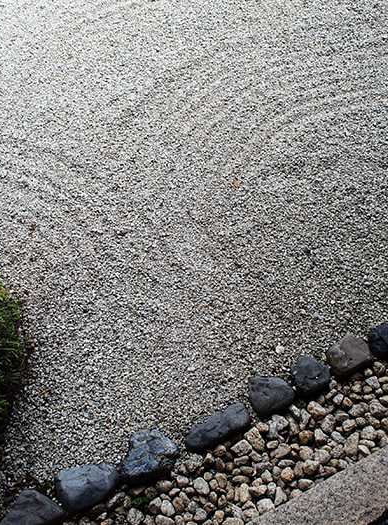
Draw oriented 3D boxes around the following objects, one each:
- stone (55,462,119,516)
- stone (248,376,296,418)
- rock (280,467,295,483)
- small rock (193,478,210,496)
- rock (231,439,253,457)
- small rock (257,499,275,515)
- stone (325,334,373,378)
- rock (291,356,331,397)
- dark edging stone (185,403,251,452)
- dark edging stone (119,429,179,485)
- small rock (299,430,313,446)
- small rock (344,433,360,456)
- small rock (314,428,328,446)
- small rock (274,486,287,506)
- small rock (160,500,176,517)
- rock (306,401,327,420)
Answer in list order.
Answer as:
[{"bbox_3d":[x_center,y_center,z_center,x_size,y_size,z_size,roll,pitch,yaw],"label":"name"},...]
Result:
[{"bbox_3d":[-0.307,0.648,1.965,0.176,0.097,0.126,-16,55,-12],"label":"stone"},{"bbox_3d":[0.244,0.420,2.142,0.138,0.087,0.113,-23,56,-16],"label":"stone"},{"bbox_3d":[0.294,0.665,2.147,0.036,0.040,0.037,-15,54,-11],"label":"rock"},{"bbox_3d":[0.026,0.698,2.142,0.035,0.038,0.056,-33,60,-22],"label":"small rock"},{"bbox_3d":[0.143,0.556,2.068,0.056,0.034,0.042,-27,57,-19],"label":"rock"},{"bbox_3d":[0.218,0.746,2.102,0.052,0.040,0.043,-6,49,-7],"label":"small rock"},{"bbox_3d":[0.507,0.301,2.230,0.143,0.091,0.117,-23,56,-16],"label":"stone"},{"bbox_3d":[0.405,0.397,2.396,0.121,0.092,0.121,-18,51,-16],"label":"rock"},{"bbox_3d":[0.081,0.539,2.248,0.227,0.100,0.077,-26,57,-18],"label":"dark edging stone"},{"bbox_3d":[-0.131,0.570,2.023,0.175,0.099,0.133,-23,56,-16],"label":"dark edging stone"},{"bbox_3d":[0.366,0.579,2.261,0.043,0.039,0.046,2,49,0],"label":"small rock"},{"bbox_3d":[0.517,0.594,2.244,0.043,0.040,0.074,21,51,16],"label":"small rock"},{"bbox_3d":[0.420,0.576,2.264,0.042,0.042,0.052,17,50,13],"label":"small rock"},{"bbox_3d":[0.263,0.719,2.107,0.032,0.040,0.052,12,54,9],"label":"small rock"},{"bbox_3d":[-0.073,0.702,1.962,0.034,0.027,0.039,-25,57,-18],"label":"small rock"},{"bbox_3d":[0.410,0.494,2.293,0.045,0.042,0.063,-34,60,-23],"label":"rock"}]

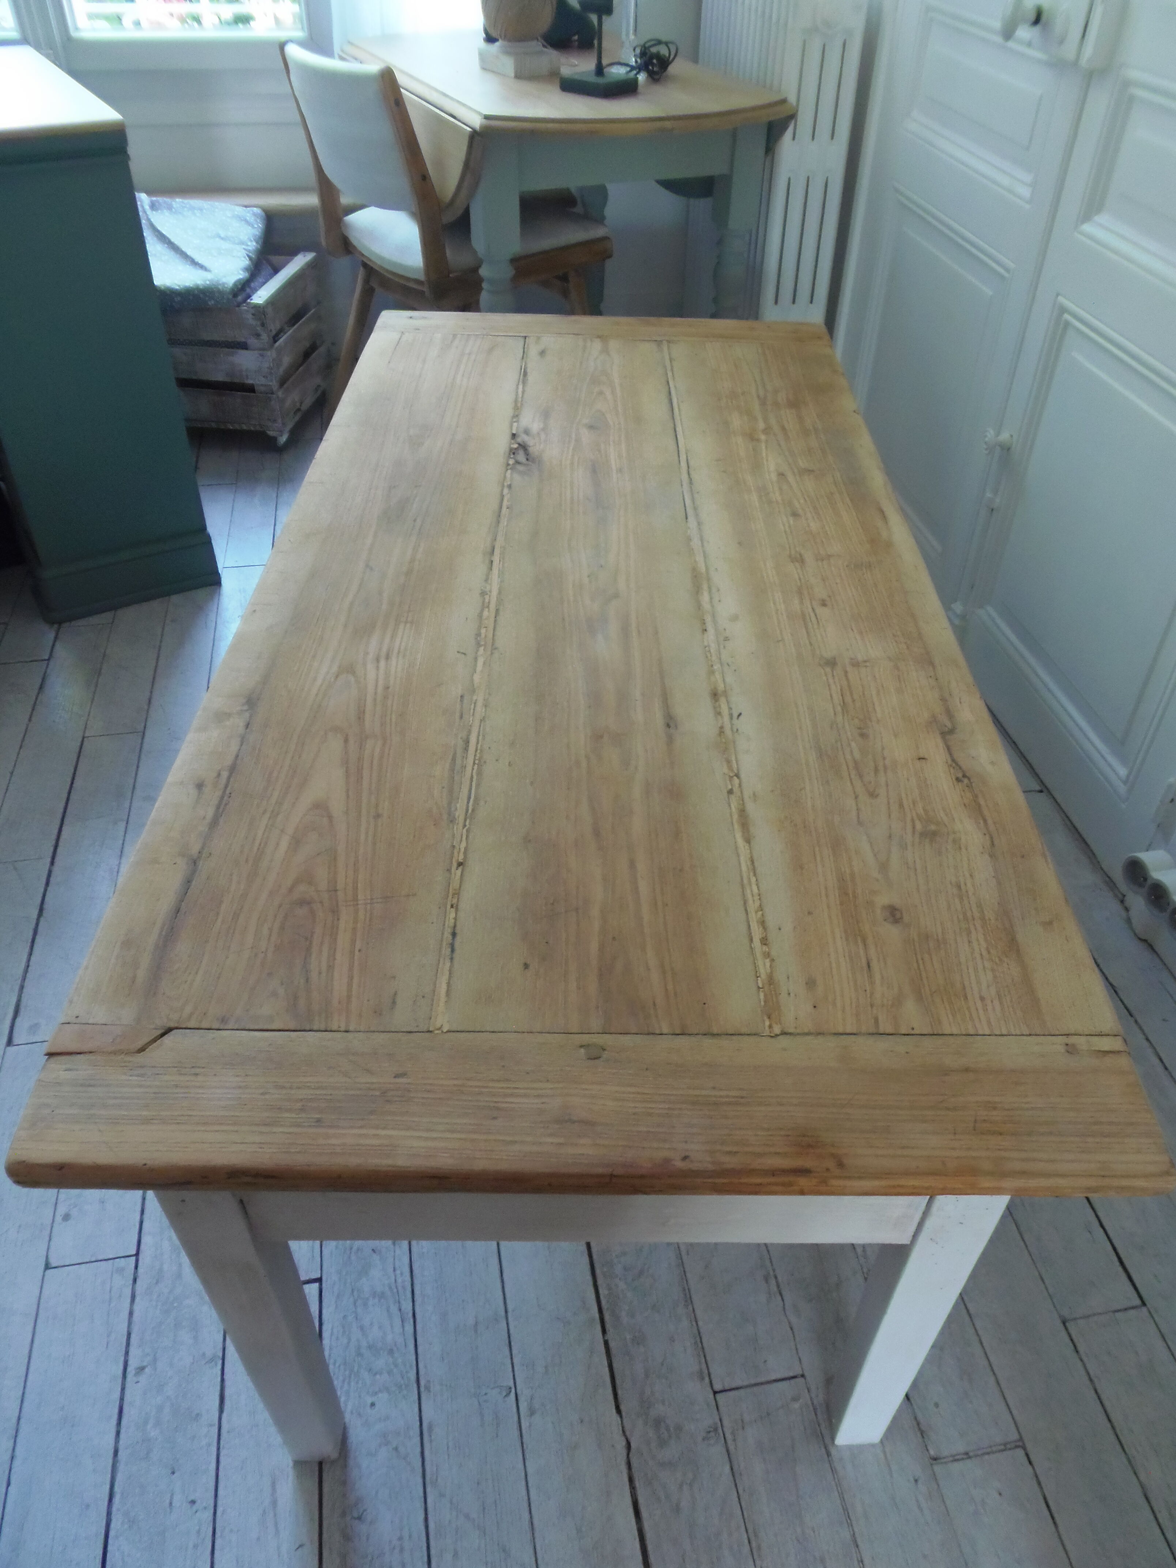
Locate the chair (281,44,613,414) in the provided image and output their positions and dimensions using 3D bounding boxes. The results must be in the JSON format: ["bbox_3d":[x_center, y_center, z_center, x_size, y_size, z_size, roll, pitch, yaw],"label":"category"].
[{"bbox_3d":[-0.317,-1.240,2.546,0.540,0.815,0.450,-30,50,-29],"label":"chair"}]

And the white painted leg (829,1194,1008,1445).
[{"bbox_3d":[0.256,0.404,0.880,0.053,0.565,0.051,1,42,0],"label":"white painted leg"}]

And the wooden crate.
[{"bbox_3d":[-0.969,-1.125,2.774,0.500,0.343,0.395,6,42,6],"label":"wooden crate"}]

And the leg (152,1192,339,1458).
[{"bbox_3d":[-0.253,0.413,0.867,0.053,0.565,0.051,1,42,0],"label":"leg"}]

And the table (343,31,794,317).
[{"bbox_3d":[-0.074,-1.366,2.743,0.660,0.750,1.200,-13,43,-14],"label":"table"}]

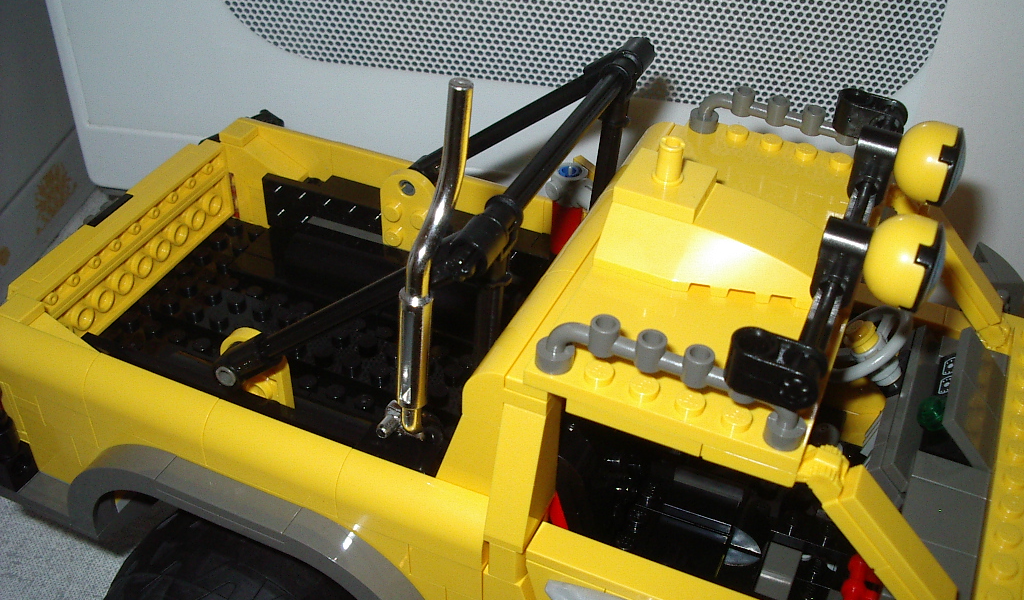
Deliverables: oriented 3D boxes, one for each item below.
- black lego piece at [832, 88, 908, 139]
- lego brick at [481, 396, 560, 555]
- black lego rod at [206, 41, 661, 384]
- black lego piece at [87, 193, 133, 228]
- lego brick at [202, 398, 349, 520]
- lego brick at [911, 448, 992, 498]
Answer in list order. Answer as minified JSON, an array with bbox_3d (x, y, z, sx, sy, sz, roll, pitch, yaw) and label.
[{"bbox_3d":[0.076,-0.039,0.238,0.016,0.008,0.008,17,42,17],"label":"black lego piece"},{"bbox_3d":[0.002,0.031,0.208,0.008,0.029,0.016,17,42,17],"label":"lego brick"},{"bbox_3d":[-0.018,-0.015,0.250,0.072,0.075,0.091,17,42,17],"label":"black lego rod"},{"bbox_3d":[-0.104,-0.021,0.295,0.003,0.007,0.016,17,42,17],"label":"black lego piece"},{"bbox_3d":[-0.048,0.032,0.233,0.032,0.013,0.008,17,42,17],"label":"lego brick"},{"bbox_3d":[0.088,0.037,0.225,0.016,0.003,0.008,17,42,17],"label":"lego brick"}]

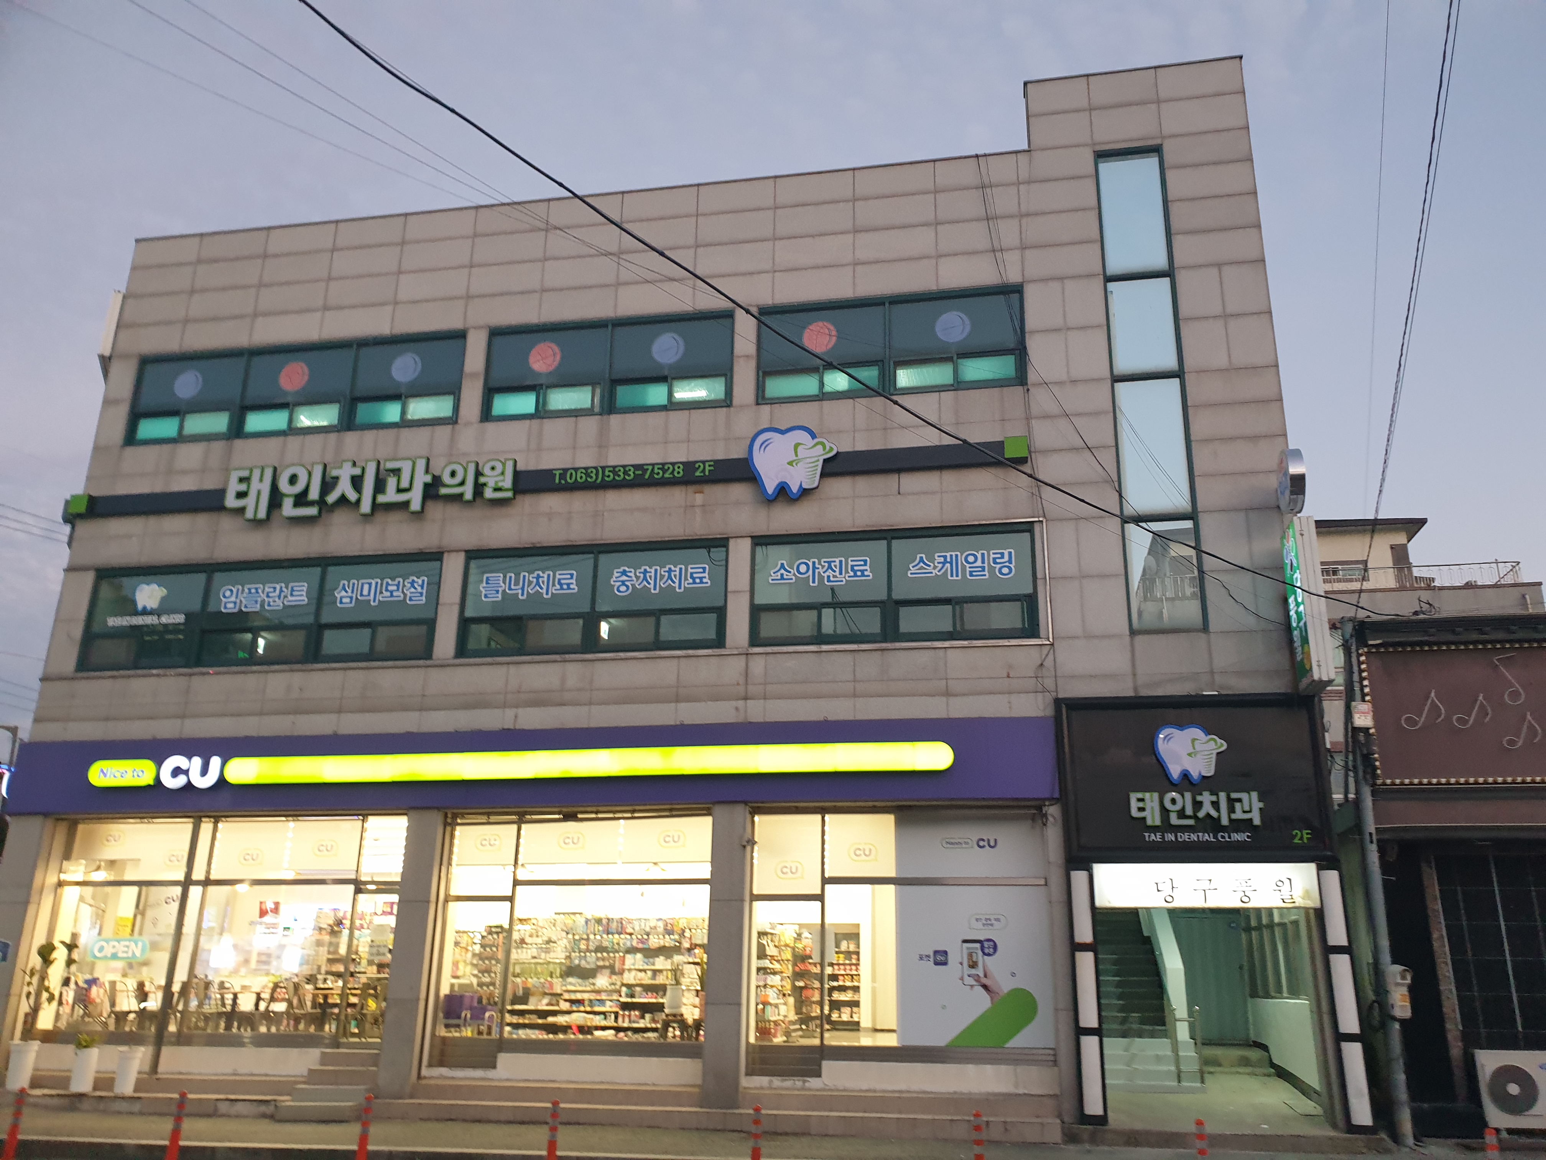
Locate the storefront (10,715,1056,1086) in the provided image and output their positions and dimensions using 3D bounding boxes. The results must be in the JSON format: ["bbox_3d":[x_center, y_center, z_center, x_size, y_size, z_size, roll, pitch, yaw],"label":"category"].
[{"bbox_3d":[-3.457,3.908,14.299,13.727,4.031,0.550,-2,-18,10],"label":"storefront"}]

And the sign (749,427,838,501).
[{"bbox_3d":[0.273,-1.496,15.135,1.171,1.037,0.130,-2,-18,10],"label":"sign"}]

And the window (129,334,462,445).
[{"bbox_3d":[-7.049,-2.797,17.101,5.286,1.480,0.120,-2,-18,10],"label":"window"}]

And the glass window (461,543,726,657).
[{"bbox_3d":[-2.375,0.261,15.234,3.628,1.455,0.120,-2,-18,10],"label":"glass window"}]

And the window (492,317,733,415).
[{"bbox_3d":[-2.318,-2.978,16.276,3.603,1.478,0.120,-2,-18,10],"label":"window"}]

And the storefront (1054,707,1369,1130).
[{"bbox_3d":[4.751,3.559,12.854,2.867,4.533,0.400,-2,-18,10],"label":"storefront"}]

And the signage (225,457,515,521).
[{"bbox_3d":[-5.610,-1.257,16.160,4.302,0.822,0.140,-2,-18,10],"label":"signage"}]

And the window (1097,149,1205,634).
[{"bbox_3d":[4.781,-2.622,14.835,0.862,6.843,0.120,-2,-18,10],"label":"window"}]

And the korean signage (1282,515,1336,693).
[{"bbox_3d":[6.039,0.290,13.163,0.219,1.890,0.660,-2,-18,10],"label":"korean signage"}]

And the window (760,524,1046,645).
[{"bbox_3d":[1.489,0.084,14.570,3.570,1.453,0.120,-2,-18,10],"label":"window"}]

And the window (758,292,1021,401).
[{"bbox_3d":[1.565,-3.140,15.604,3.568,1.478,0.120,-2,-18,10],"label":"window"}]

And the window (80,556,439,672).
[{"bbox_3d":[-7.104,0.479,16.046,5.322,1.476,0.120,-2,-18,10],"label":"window"}]

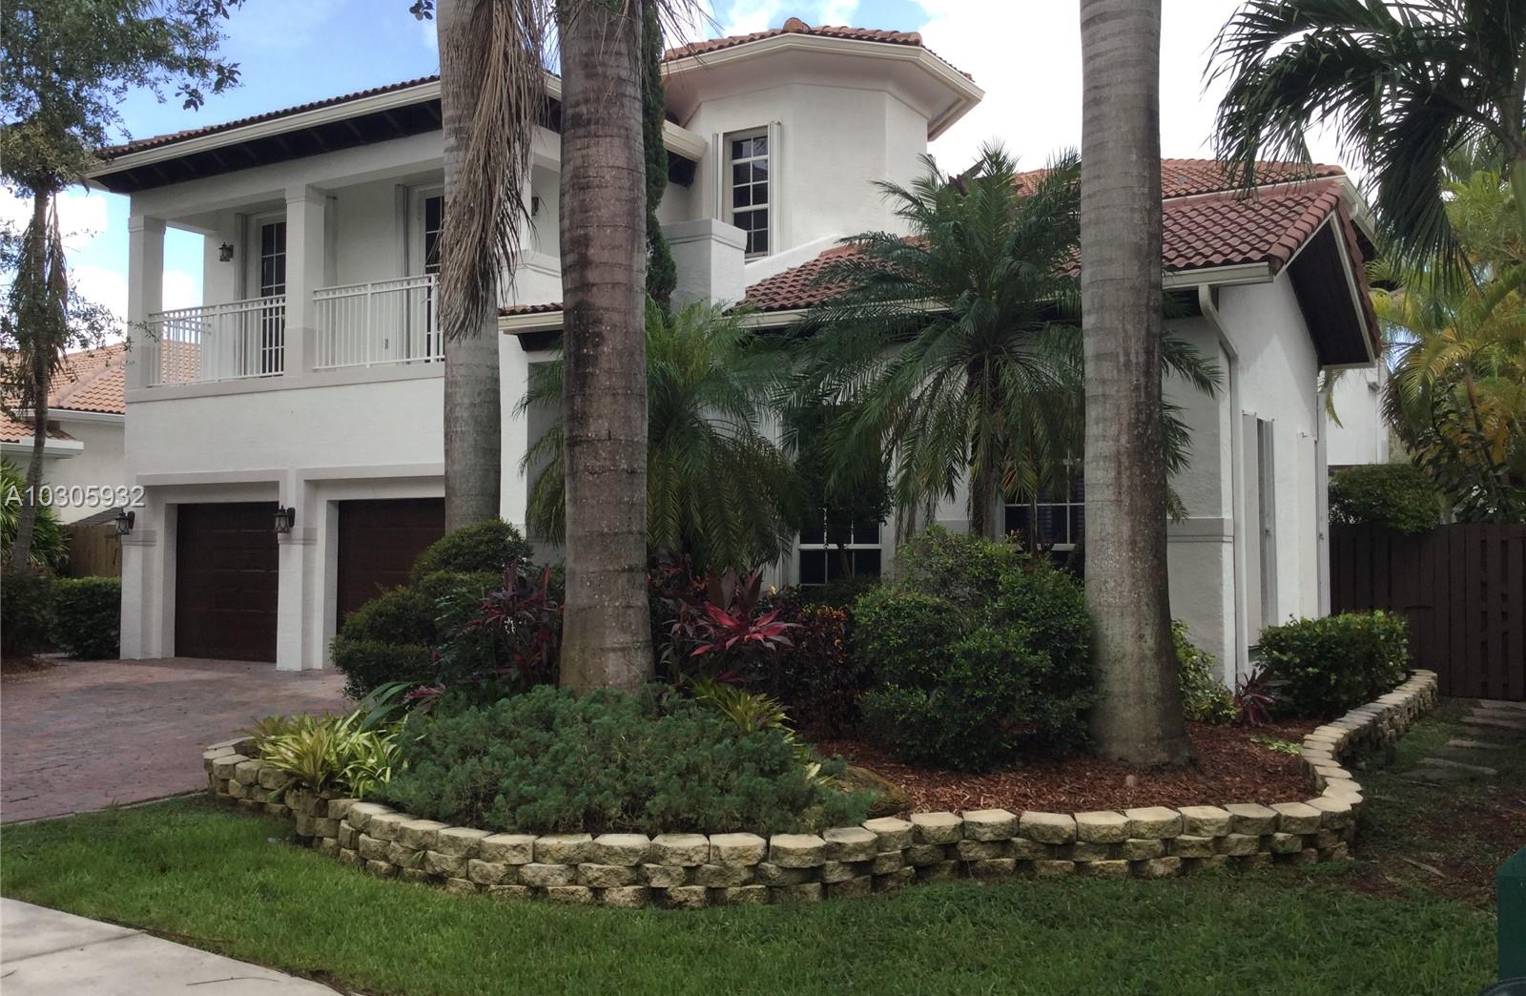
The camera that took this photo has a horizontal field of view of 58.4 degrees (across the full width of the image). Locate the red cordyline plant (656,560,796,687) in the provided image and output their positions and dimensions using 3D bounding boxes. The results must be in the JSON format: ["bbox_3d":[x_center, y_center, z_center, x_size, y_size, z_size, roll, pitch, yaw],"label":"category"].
[{"bbox_3d":[-0.250,1.125,9.700,1.020,1.340,0.950,0,-2,0],"label":"red cordyline plant"}]

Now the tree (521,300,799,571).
[{"bbox_3d":[-0.943,0.020,12.500,2.550,3.600,2.450,0,-2,0],"label":"tree"}]

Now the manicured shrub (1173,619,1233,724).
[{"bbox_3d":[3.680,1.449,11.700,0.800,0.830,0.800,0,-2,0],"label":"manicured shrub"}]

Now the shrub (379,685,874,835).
[{"bbox_3d":[-0.748,1.400,7.550,2.600,0.630,1.550,0,-2,0],"label":"shrub"}]

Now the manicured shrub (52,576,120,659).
[{"bbox_3d":[-9.637,1.687,19.500,1.000,1.120,1.100,-1,-3,31],"label":"manicured shrub"}]

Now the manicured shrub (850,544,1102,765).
[{"bbox_3d":[1.461,1.038,9.600,1.700,1.500,1.550,0,-2,0],"label":"manicured shrub"}]

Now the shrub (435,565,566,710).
[{"bbox_3d":[-1.943,1.152,10.100,1.000,1.320,1.000,0,-2,0],"label":"shrub"}]

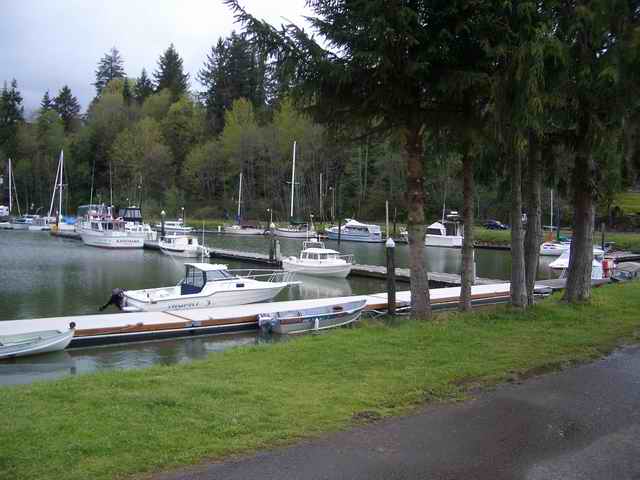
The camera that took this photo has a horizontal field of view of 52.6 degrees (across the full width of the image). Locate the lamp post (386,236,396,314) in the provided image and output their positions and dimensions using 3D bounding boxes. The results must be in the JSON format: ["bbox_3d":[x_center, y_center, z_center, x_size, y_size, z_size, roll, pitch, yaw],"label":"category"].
[{"bbox_3d":[2.796,1.389,25.306,0.340,3.050,0.340,0,3,0],"label":"lamp post"}]

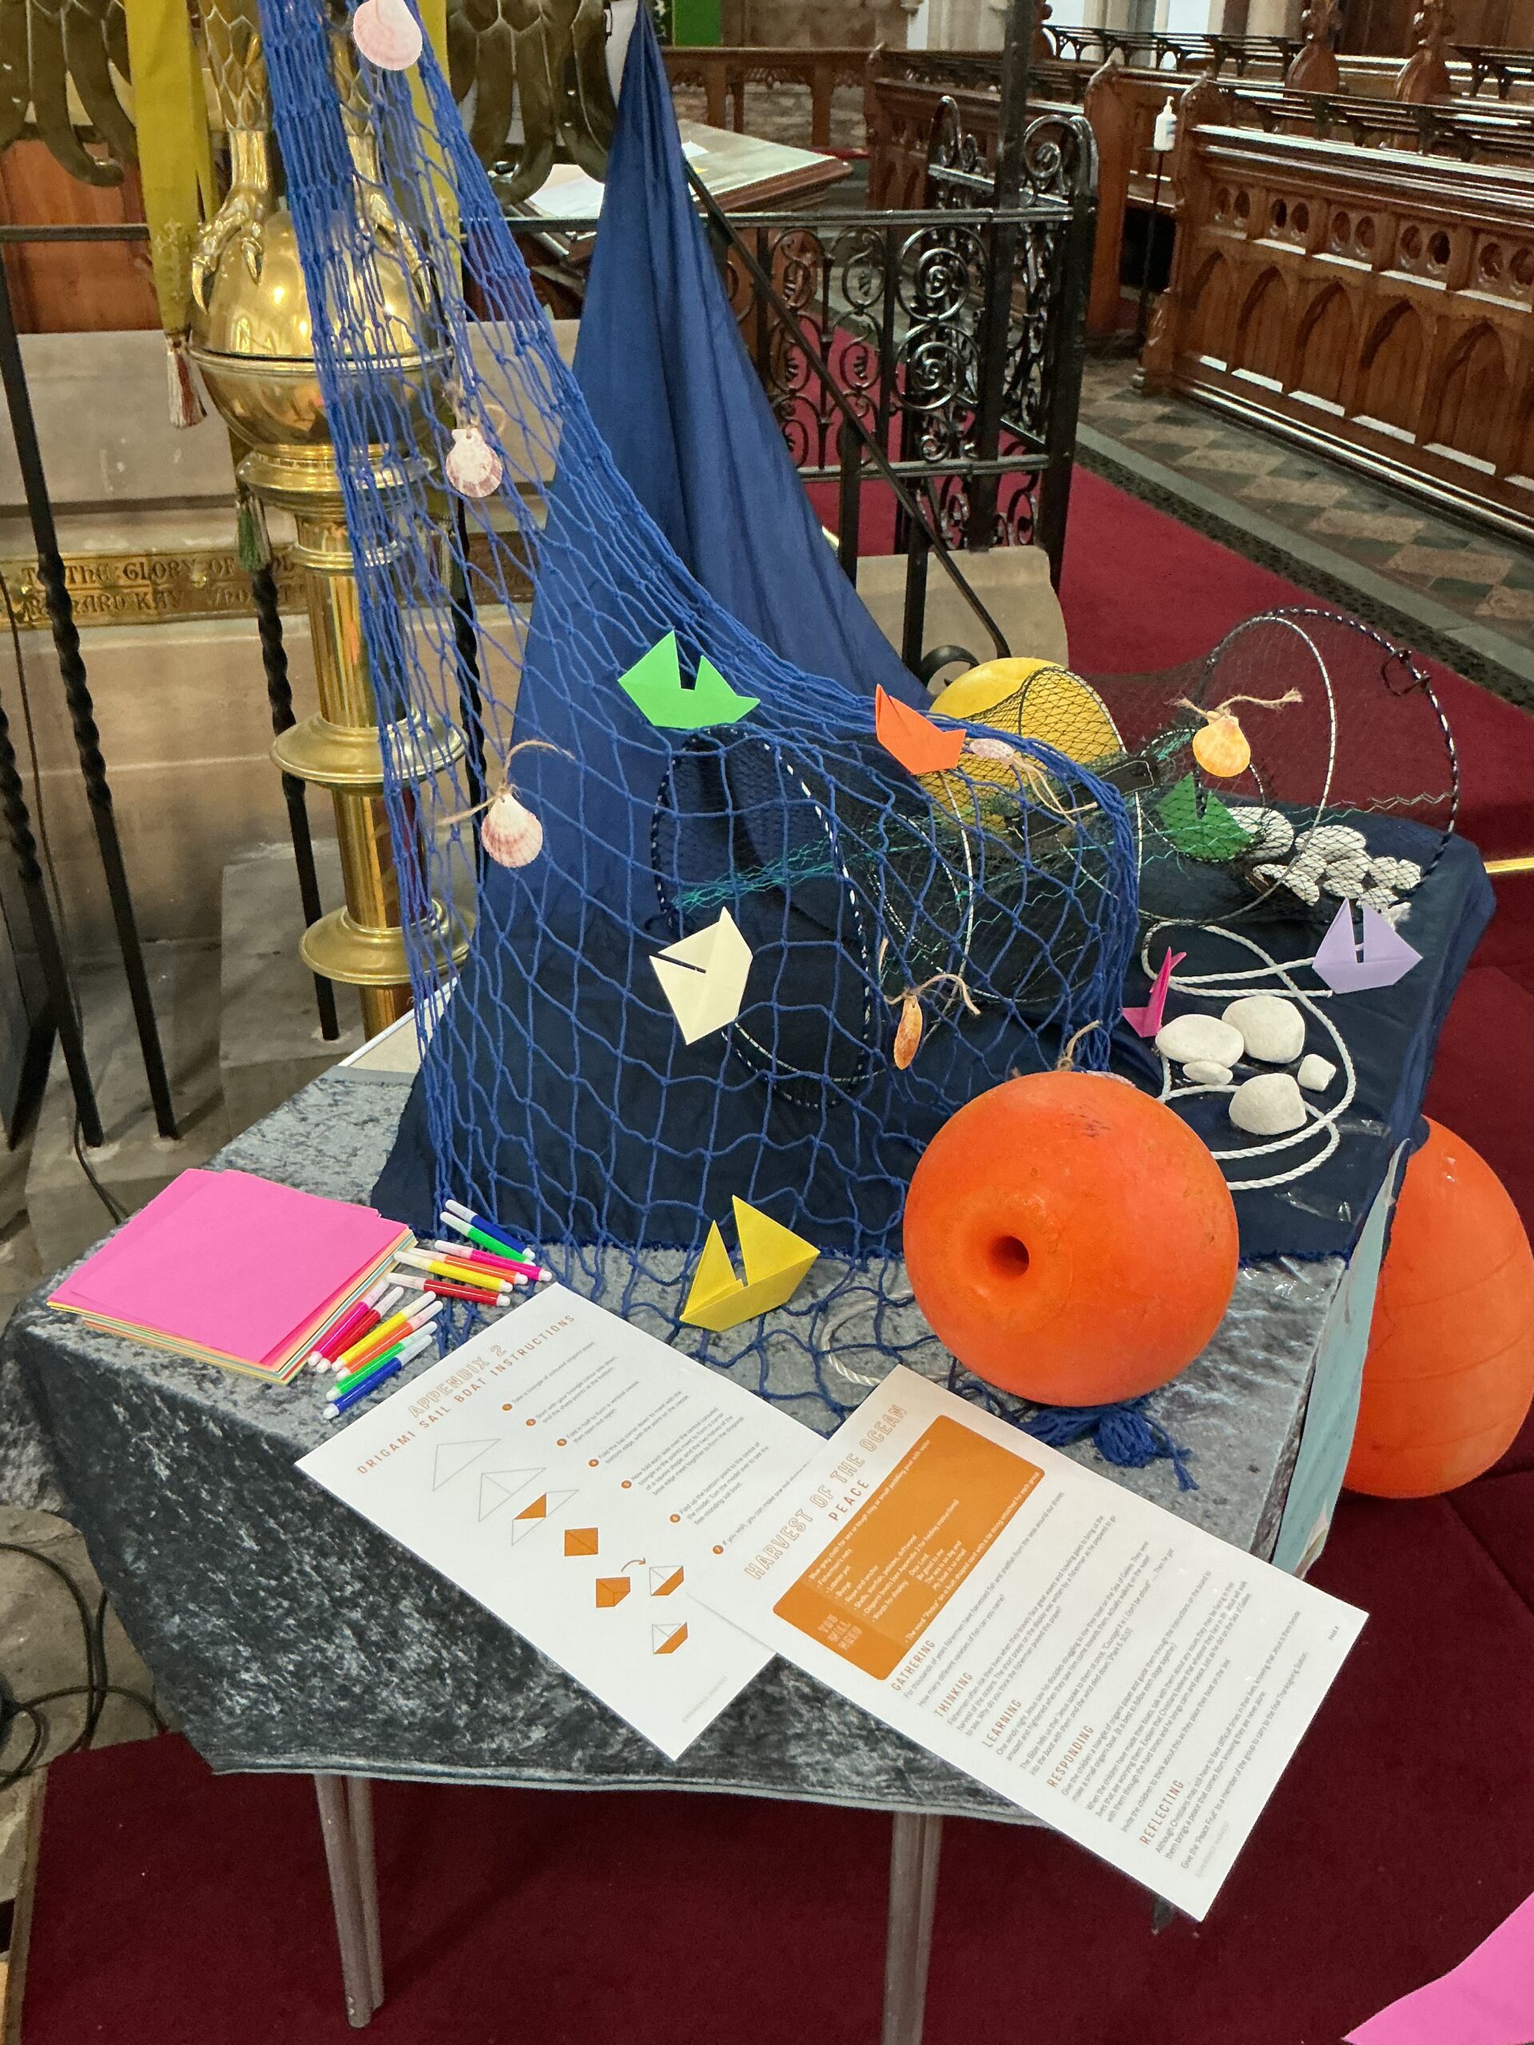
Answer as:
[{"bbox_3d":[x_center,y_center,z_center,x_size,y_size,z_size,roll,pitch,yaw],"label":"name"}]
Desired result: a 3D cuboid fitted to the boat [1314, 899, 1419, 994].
[{"bbox_3d":[0.508,-0.066,1.452,0.101,0.072,0.038,-6,31,-10],"label":"boat"}]

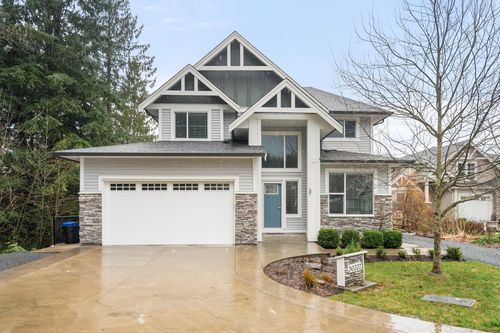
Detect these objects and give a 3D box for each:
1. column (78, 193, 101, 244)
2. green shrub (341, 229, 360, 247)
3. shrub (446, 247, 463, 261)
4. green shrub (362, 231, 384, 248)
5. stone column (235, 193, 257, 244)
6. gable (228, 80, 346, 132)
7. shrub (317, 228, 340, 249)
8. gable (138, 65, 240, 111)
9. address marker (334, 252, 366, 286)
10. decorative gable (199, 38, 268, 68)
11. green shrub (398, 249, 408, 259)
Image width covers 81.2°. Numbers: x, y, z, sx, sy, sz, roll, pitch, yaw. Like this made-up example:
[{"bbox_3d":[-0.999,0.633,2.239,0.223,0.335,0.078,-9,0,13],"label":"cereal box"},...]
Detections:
[{"bbox_3d":[-6.076,2.017,11.200,0.850,1.930,0.420,0,-2,0],"label":"column"},{"bbox_3d":[3.866,2.738,11.150,0.730,0.720,0.720,0,-2,-1],"label":"green shrub"},{"bbox_3d":[5.897,2.521,8.400,0.450,0.400,0.450,0,-2,-1],"label":"shrub"},{"bbox_3d":[4.659,2.735,11.000,0.770,0.750,0.750,0,-2,-1],"label":"green shrub"},{"bbox_3d":[-0.137,2.021,11.120,0.830,1.920,0.250,0,-2,-1],"label":"stone column"},{"bbox_3d":[1.420,-2.366,11.500,4.450,2.000,0.500,0,-2,0],"label":"gable"},{"bbox_3d":[2.906,2.646,10.700,0.760,0.720,0.750,0,-2,0],"label":"shrub"},{"bbox_3d":[-2.715,-3.540,13.150,4.550,2.100,0.650,0,-2,-1],"label":"gable"},{"bbox_3d":[2.015,2.043,5.800,0.740,0.620,0.270,2,-3,-38],"label":"address marker"},{"bbox_3d":[-0.724,-5.093,13.200,3.200,1.400,0.300,0,-2,0],"label":"decorative gable"},{"bbox_3d":[4.571,2.605,8.700,0.270,0.280,0.270,0,-2,-1],"label":"green shrub"}]

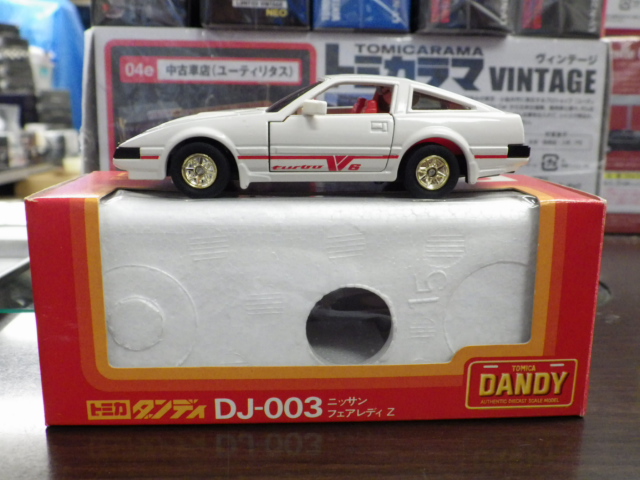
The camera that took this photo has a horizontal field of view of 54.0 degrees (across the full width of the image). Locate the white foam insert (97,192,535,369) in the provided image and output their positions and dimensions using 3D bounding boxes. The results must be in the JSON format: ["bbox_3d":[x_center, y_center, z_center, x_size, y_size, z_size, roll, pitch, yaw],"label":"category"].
[{"bbox_3d":[-0.001,0.011,0.171,0.115,0.050,0.044,0,13,-3],"label":"white foam insert"}]

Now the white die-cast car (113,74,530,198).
[{"bbox_3d":[0.000,-0.029,0.166,0.103,0.029,0.043,0,13,-2],"label":"white die-cast car"}]

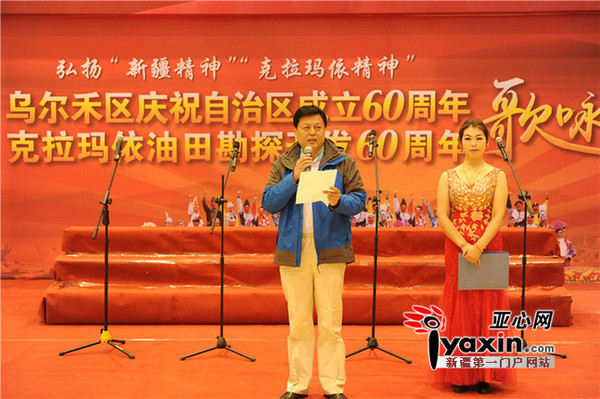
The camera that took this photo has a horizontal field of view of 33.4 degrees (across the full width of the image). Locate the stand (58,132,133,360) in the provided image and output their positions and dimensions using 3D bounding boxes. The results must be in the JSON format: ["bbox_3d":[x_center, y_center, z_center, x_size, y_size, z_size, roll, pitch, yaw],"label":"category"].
[{"bbox_3d":[-1.363,0.336,7.346,0.537,1.574,0.528,2,3,25],"label":"stand"}]

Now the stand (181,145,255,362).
[{"bbox_3d":[-0.507,0.359,7.298,0.543,1.546,0.591,1,3,16],"label":"stand"}]

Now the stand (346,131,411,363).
[{"bbox_3d":[0.497,0.322,7.255,0.540,1.641,0.585,0,3,-8],"label":"stand"}]

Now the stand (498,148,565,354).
[{"bbox_3d":[1.568,0.348,7.356,0.546,1.597,0.573,-1,3,-24],"label":"stand"}]

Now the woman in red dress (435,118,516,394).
[{"bbox_3d":[1.109,0.347,6.234,0.520,1.700,0.400,1,3,8],"label":"woman in red dress"}]

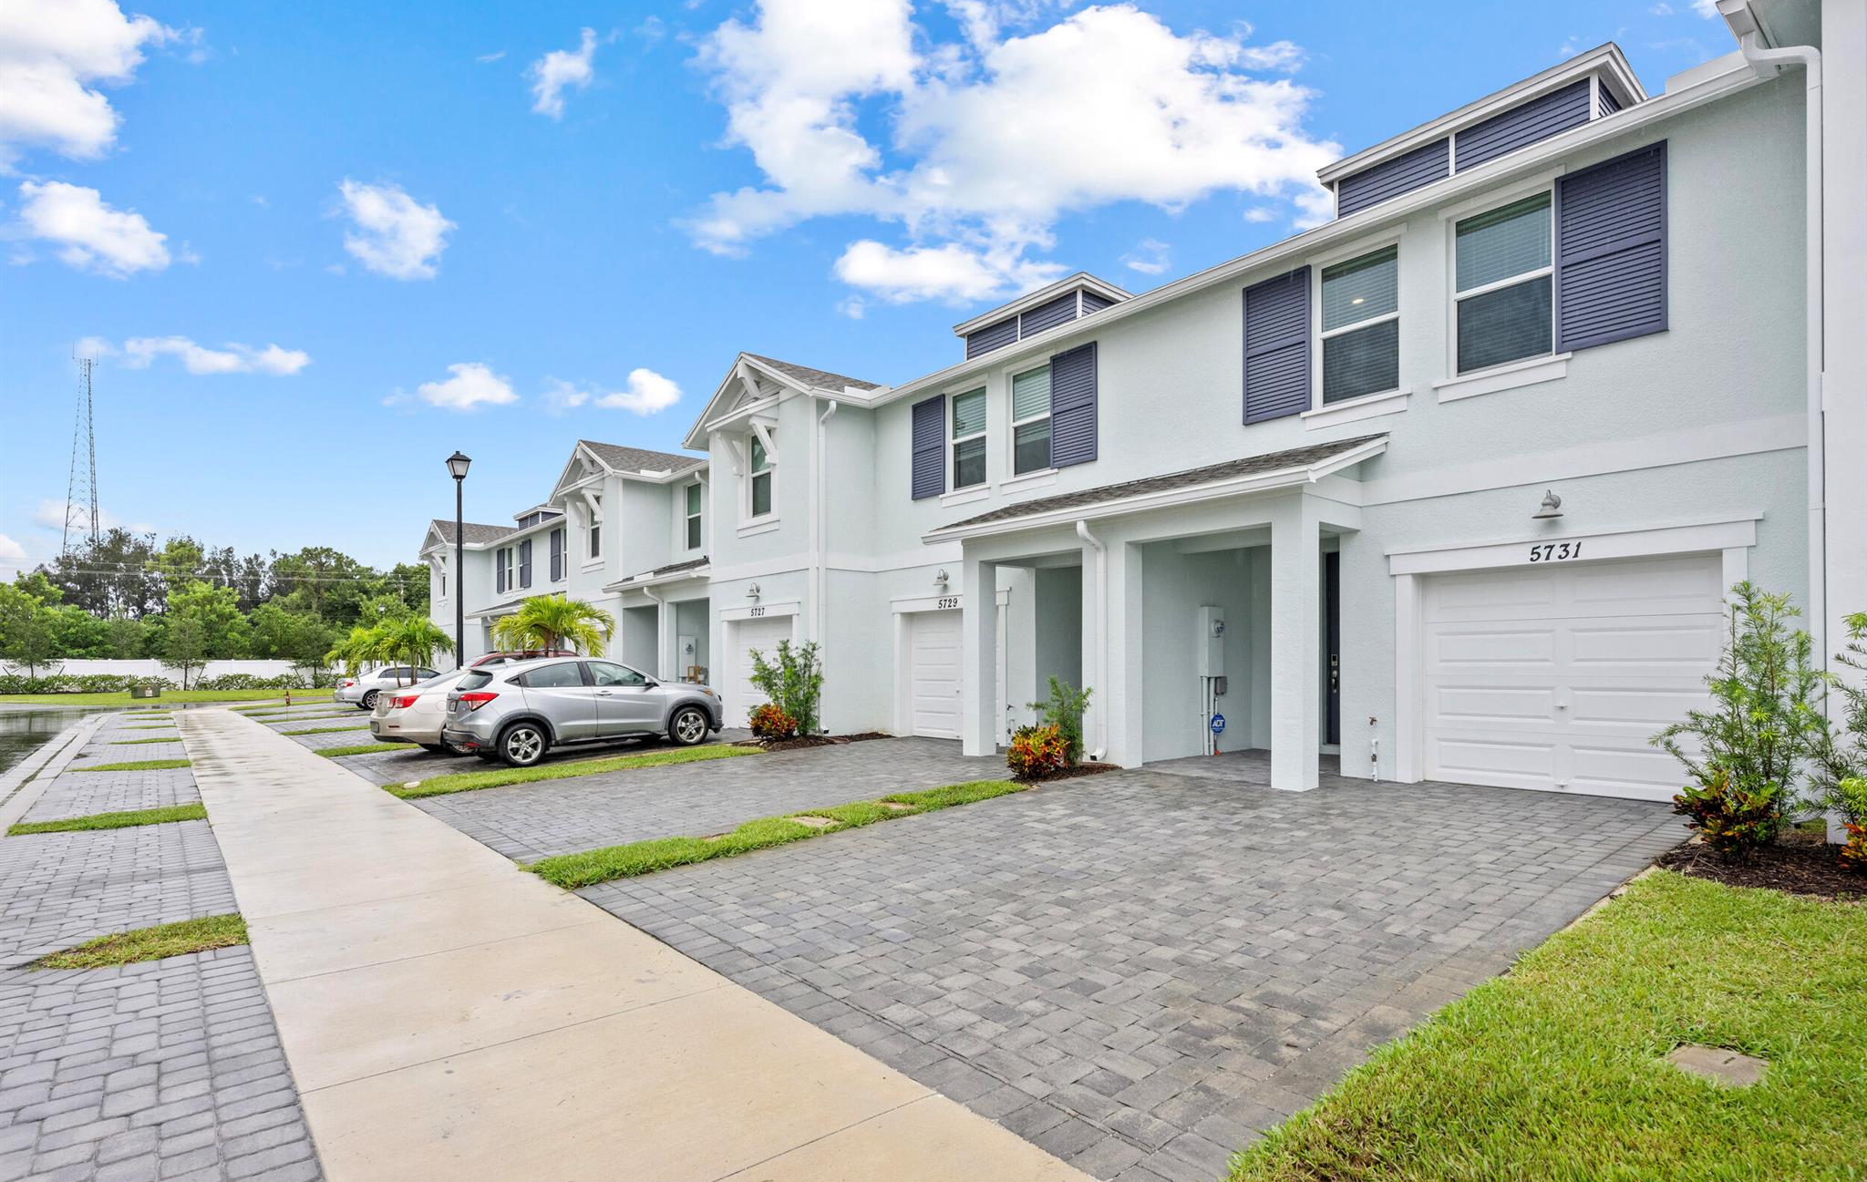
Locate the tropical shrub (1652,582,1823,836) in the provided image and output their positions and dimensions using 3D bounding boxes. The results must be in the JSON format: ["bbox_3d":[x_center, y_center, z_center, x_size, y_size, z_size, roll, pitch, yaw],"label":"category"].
[{"bbox_3d":[5.840,0.863,6.400,0.980,1.830,1.020,2,-4,-41],"label":"tropical shrub"}]

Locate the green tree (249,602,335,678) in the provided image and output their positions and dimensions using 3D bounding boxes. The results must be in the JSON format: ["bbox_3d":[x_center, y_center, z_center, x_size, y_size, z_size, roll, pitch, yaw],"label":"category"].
[{"bbox_3d":[-38.540,3.289,53.000,4.300,5.200,4.500,2,-4,-41],"label":"green tree"}]

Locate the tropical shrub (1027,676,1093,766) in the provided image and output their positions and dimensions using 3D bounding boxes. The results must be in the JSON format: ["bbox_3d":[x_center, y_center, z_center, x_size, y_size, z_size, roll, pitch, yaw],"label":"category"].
[{"bbox_3d":[1.574,1.593,10.750,0.780,1.122,0.780,0,-3,0],"label":"tropical shrub"}]

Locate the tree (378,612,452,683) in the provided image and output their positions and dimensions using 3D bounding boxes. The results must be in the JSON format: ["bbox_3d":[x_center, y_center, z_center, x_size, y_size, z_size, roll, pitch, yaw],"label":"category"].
[{"bbox_3d":[-16.024,2.278,27.200,2.100,3.115,2.100,2,-3,-41],"label":"tree"}]

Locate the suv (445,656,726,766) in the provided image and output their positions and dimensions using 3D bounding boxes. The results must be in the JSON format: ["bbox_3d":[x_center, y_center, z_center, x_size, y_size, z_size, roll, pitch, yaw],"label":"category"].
[{"bbox_3d":[-5.670,1.880,14.690,4.300,1.600,1.780,2,-3,-40],"label":"suv"}]

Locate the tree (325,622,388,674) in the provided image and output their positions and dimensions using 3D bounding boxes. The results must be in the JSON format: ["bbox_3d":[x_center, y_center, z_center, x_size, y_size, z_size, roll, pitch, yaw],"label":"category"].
[{"bbox_3d":[-22.519,2.798,34.500,2.350,3.100,2.350,2,-4,-41],"label":"tree"}]

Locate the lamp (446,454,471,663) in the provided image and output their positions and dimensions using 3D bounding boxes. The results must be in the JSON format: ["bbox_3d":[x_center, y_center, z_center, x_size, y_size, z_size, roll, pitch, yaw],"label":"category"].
[{"bbox_3d":[-9.303,0.100,17.300,0.470,5.700,0.470,2,-4,-41],"label":"lamp"}]

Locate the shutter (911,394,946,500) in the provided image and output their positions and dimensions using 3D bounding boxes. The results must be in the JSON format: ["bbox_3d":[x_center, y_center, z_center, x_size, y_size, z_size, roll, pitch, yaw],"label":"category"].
[{"bbox_3d":[-0.079,-2.416,14.998,0.070,1.641,0.857,0,-2,-41],"label":"shutter"}]

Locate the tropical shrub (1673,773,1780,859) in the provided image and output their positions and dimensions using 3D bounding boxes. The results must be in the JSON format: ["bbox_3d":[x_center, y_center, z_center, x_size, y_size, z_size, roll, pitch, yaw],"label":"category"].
[{"bbox_3d":[5.350,1.502,5.950,0.600,0.600,0.620,2,-4,-41],"label":"tropical shrub"}]

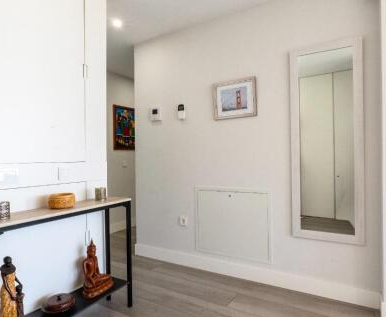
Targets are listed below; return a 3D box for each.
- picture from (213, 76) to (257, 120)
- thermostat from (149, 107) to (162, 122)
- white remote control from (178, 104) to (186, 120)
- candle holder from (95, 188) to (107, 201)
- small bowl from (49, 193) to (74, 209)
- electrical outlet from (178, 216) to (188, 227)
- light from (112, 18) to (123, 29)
[{"bbox_3d":[0.384,-0.536,2.387,0.415,0.340,0.025,-1,0,30],"label":"picture"},{"bbox_3d":[-0.400,-0.481,2.840,0.140,0.140,0.030,-1,0,30],"label":"thermostat"},{"bbox_3d":[-0.110,-0.465,2.671,0.065,0.155,0.030,-1,0,30],"label":"white remote control"},{"bbox_3d":[-0.676,0.263,1.943,0.075,0.082,0.075,-1,0,30],"label":"candle holder"},{"bbox_3d":[-0.816,0.266,1.653,0.146,0.080,0.146,-1,0,30],"label":"small bowl"},{"bbox_3d":[-0.100,0.638,2.681,0.085,0.087,0.020,-1,0,30],"label":"electrical outlet"},{"bbox_3d":[-0.718,-1.286,2.519,0.100,0.030,0.100,-1,0,30],"label":"light"}]

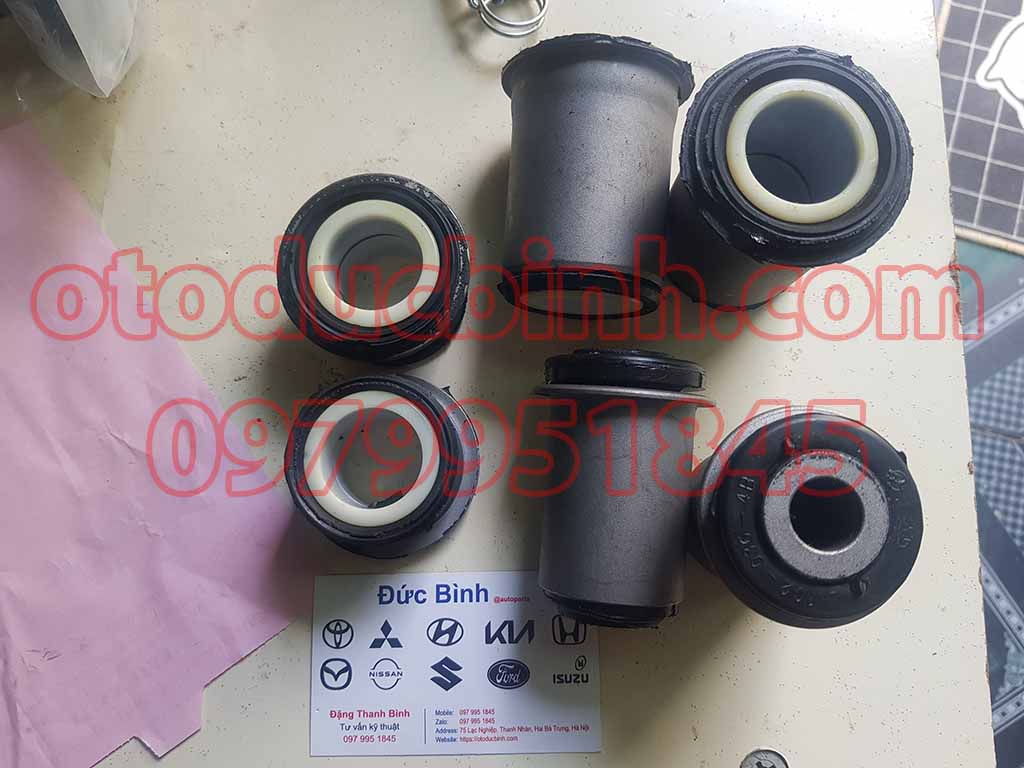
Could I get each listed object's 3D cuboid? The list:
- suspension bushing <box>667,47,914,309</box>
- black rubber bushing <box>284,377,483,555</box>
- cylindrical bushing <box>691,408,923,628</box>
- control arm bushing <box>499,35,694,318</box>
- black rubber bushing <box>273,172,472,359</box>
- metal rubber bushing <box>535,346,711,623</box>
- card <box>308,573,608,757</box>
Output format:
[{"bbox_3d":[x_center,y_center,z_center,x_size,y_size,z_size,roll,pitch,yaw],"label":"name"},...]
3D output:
[{"bbox_3d":[0.073,-0.053,0.227,0.060,0.069,0.060,0,81,1],"label":"suspension bushing"},{"bbox_3d":[-0.040,0.024,0.236,0.058,0.031,0.058,0,81,1],"label":"black rubber bushing"},{"bbox_3d":[0.069,0.035,0.207,0.051,0.080,0.051,0,81,1],"label":"cylindrical bushing"},{"bbox_3d":[0.024,-0.060,0.237,0.060,0.060,0.069,4,84,2],"label":"control arm bushing"},{"bbox_3d":[-0.041,-0.033,0.245,0.058,0.031,0.058,0,81,1],"label":"black rubber bushing"},{"bbox_3d":[0.031,0.032,0.226,0.051,0.051,0.080,5,85,2],"label":"metal rubber bushing"},{"bbox_3d":[-0.018,0.087,0.241,0.090,0.001,0.055,-1,81,1],"label":"card"}]

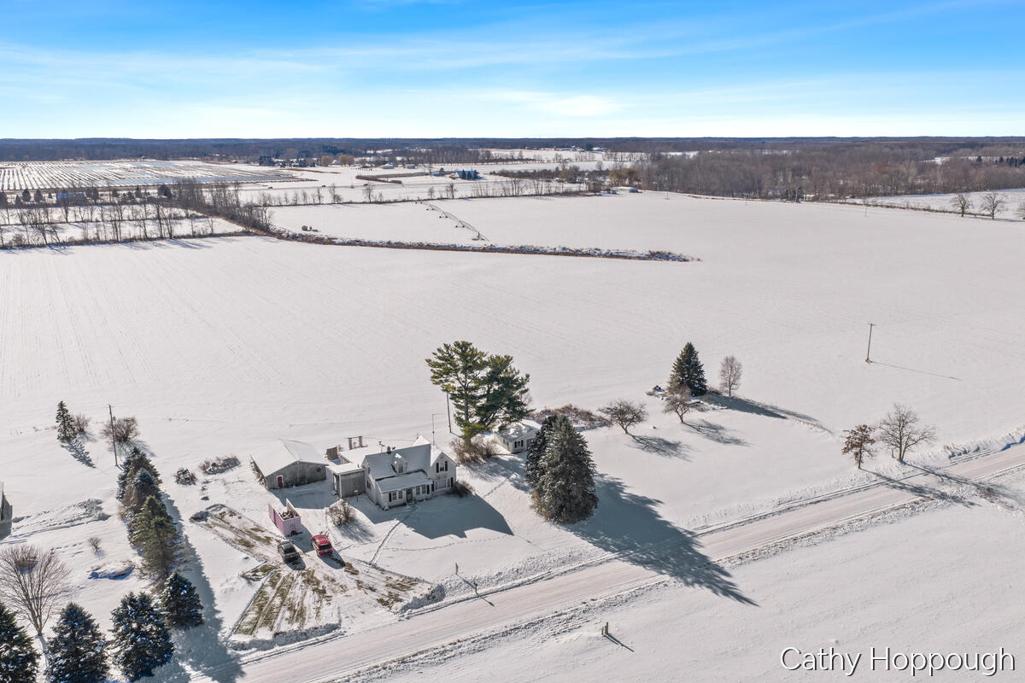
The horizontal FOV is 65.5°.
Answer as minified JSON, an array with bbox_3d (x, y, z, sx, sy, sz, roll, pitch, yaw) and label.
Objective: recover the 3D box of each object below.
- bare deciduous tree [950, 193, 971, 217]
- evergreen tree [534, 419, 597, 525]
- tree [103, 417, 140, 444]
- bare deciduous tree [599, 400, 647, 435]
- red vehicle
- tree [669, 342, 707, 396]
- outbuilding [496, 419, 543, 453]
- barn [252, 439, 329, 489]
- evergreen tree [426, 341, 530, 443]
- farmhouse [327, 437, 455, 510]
[{"bbox_3d":[311.680,-94.112,551.035,15.410,16.060,15.410,0,14,0],"label":"bare deciduous tree"},{"bbox_3d":[8.183,18.515,118.539,9.020,14.870,9.020,0,14,0],"label":"evergreen tree"},{"bbox_3d":[-72.714,16.105,147.858,6.980,5.080,6.980,0,14,0],"label":"tree"},{"bbox_3d":[20.595,14.251,148.428,8.747,6.398,8.310,2,15,8],"label":"bare deciduous tree"},{"bbox_3d":[-25.669,27.283,107.523,1.820,1.680,4.400,-8,16,-27],"label":"red vehicle"},{"bbox_3d":[38.866,5.732,175.139,8.550,11.260,8.550,0,14,0],"label":"tree"},{"bbox_3d":[2.232,17.312,147.711,8.800,3.500,7.000,-8,16,-28],"label":"outbuilding"},{"bbox_3d":[-37.352,20.080,133.849,10.000,4.300,10.800,-7,16,-26],"label":"barn"},{"bbox_3d":[-6.396,9.380,144.683,18.920,19.530,15.130,0,14,0],"label":"evergreen tree"},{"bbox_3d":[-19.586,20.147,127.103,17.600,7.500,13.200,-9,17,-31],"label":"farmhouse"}]

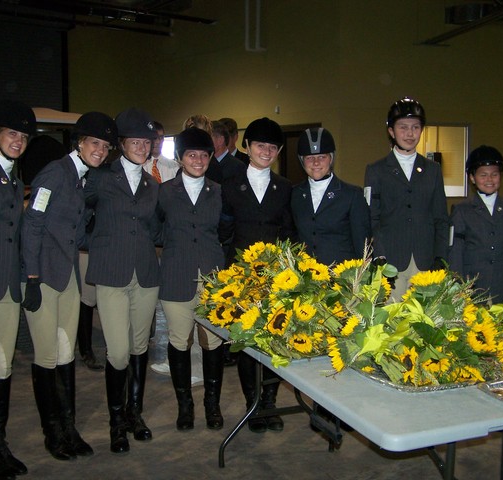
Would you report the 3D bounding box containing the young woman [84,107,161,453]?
[{"bbox_3d":[-0.685,0.191,3.698,0.520,1.750,0.390,-1,4,-18],"label":"young woman"}]

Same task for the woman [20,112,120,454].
[{"bbox_3d":[-0.926,0.218,3.591,0.520,1.713,0.420,-4,6,-43],"label":"woman"}]

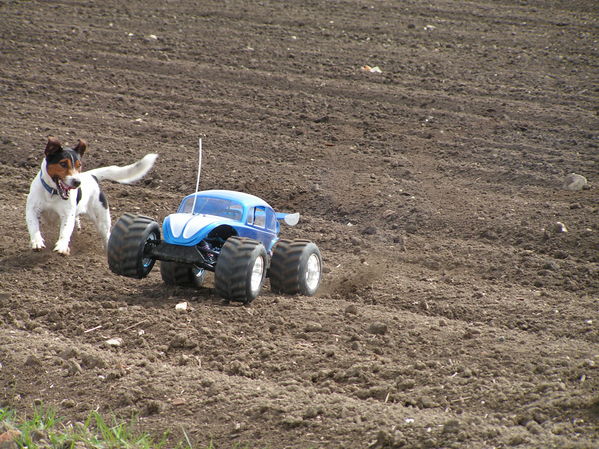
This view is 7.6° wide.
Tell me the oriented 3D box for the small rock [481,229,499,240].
[{"bbox_3d":[0.649,0.034,15.297,0.059,0.037,0.051,0,5,0],"label":"small rock"}]

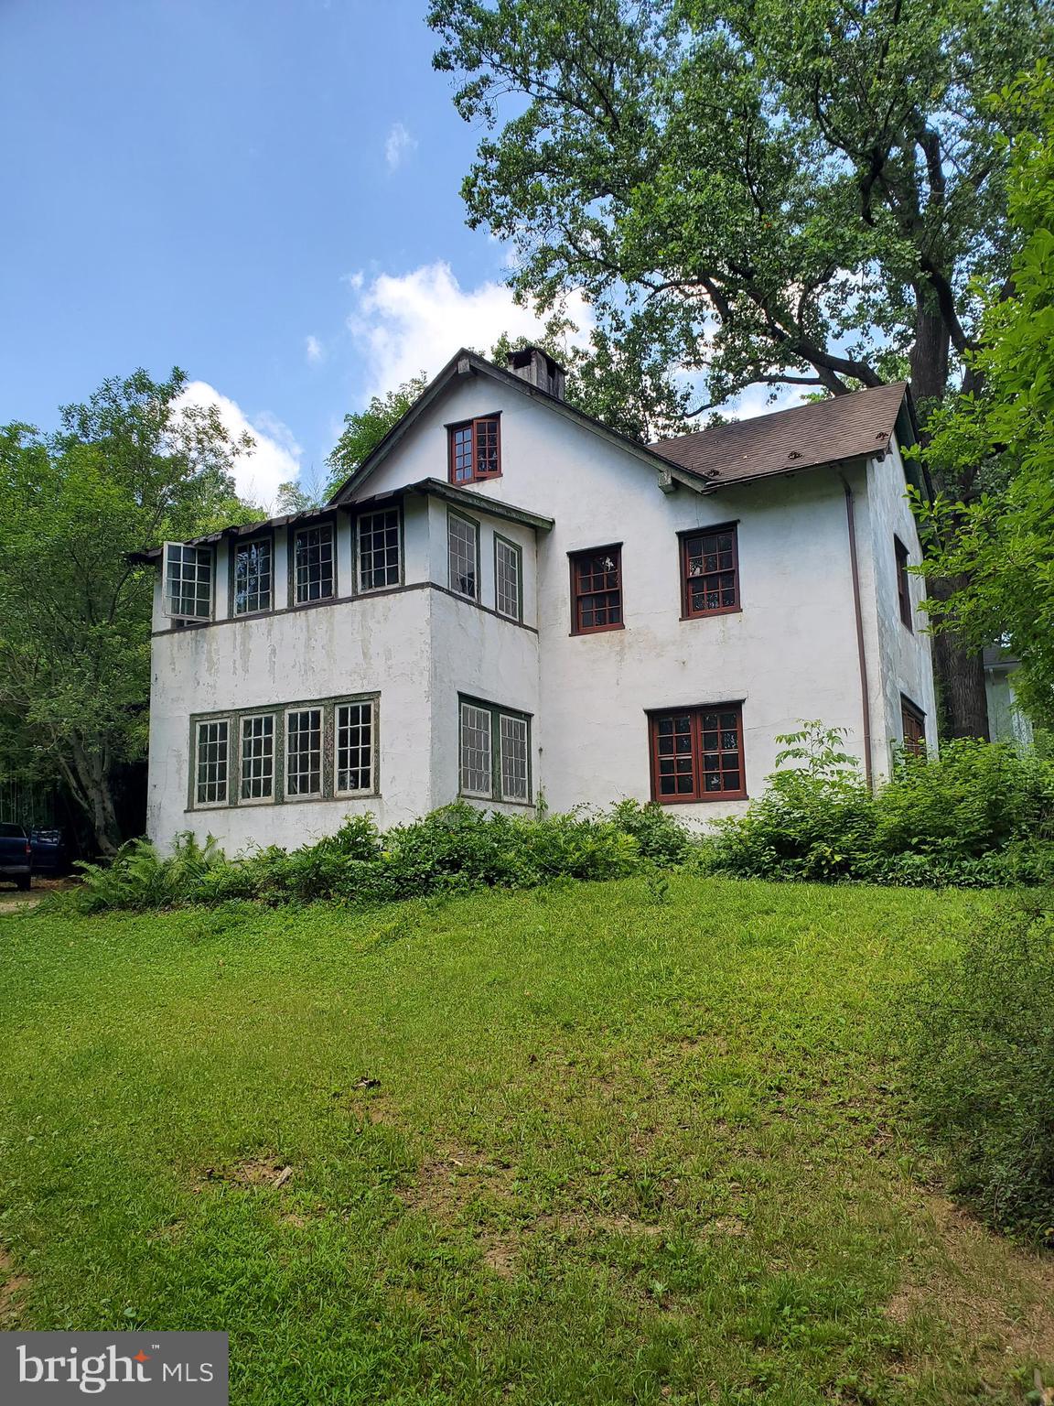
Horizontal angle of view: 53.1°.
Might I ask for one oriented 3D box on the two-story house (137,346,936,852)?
[{"bbox_3d":[0.556,-2.011,18.077,11.320,10.190,8.910,-7,-11,28],"label":"two-story house"}]

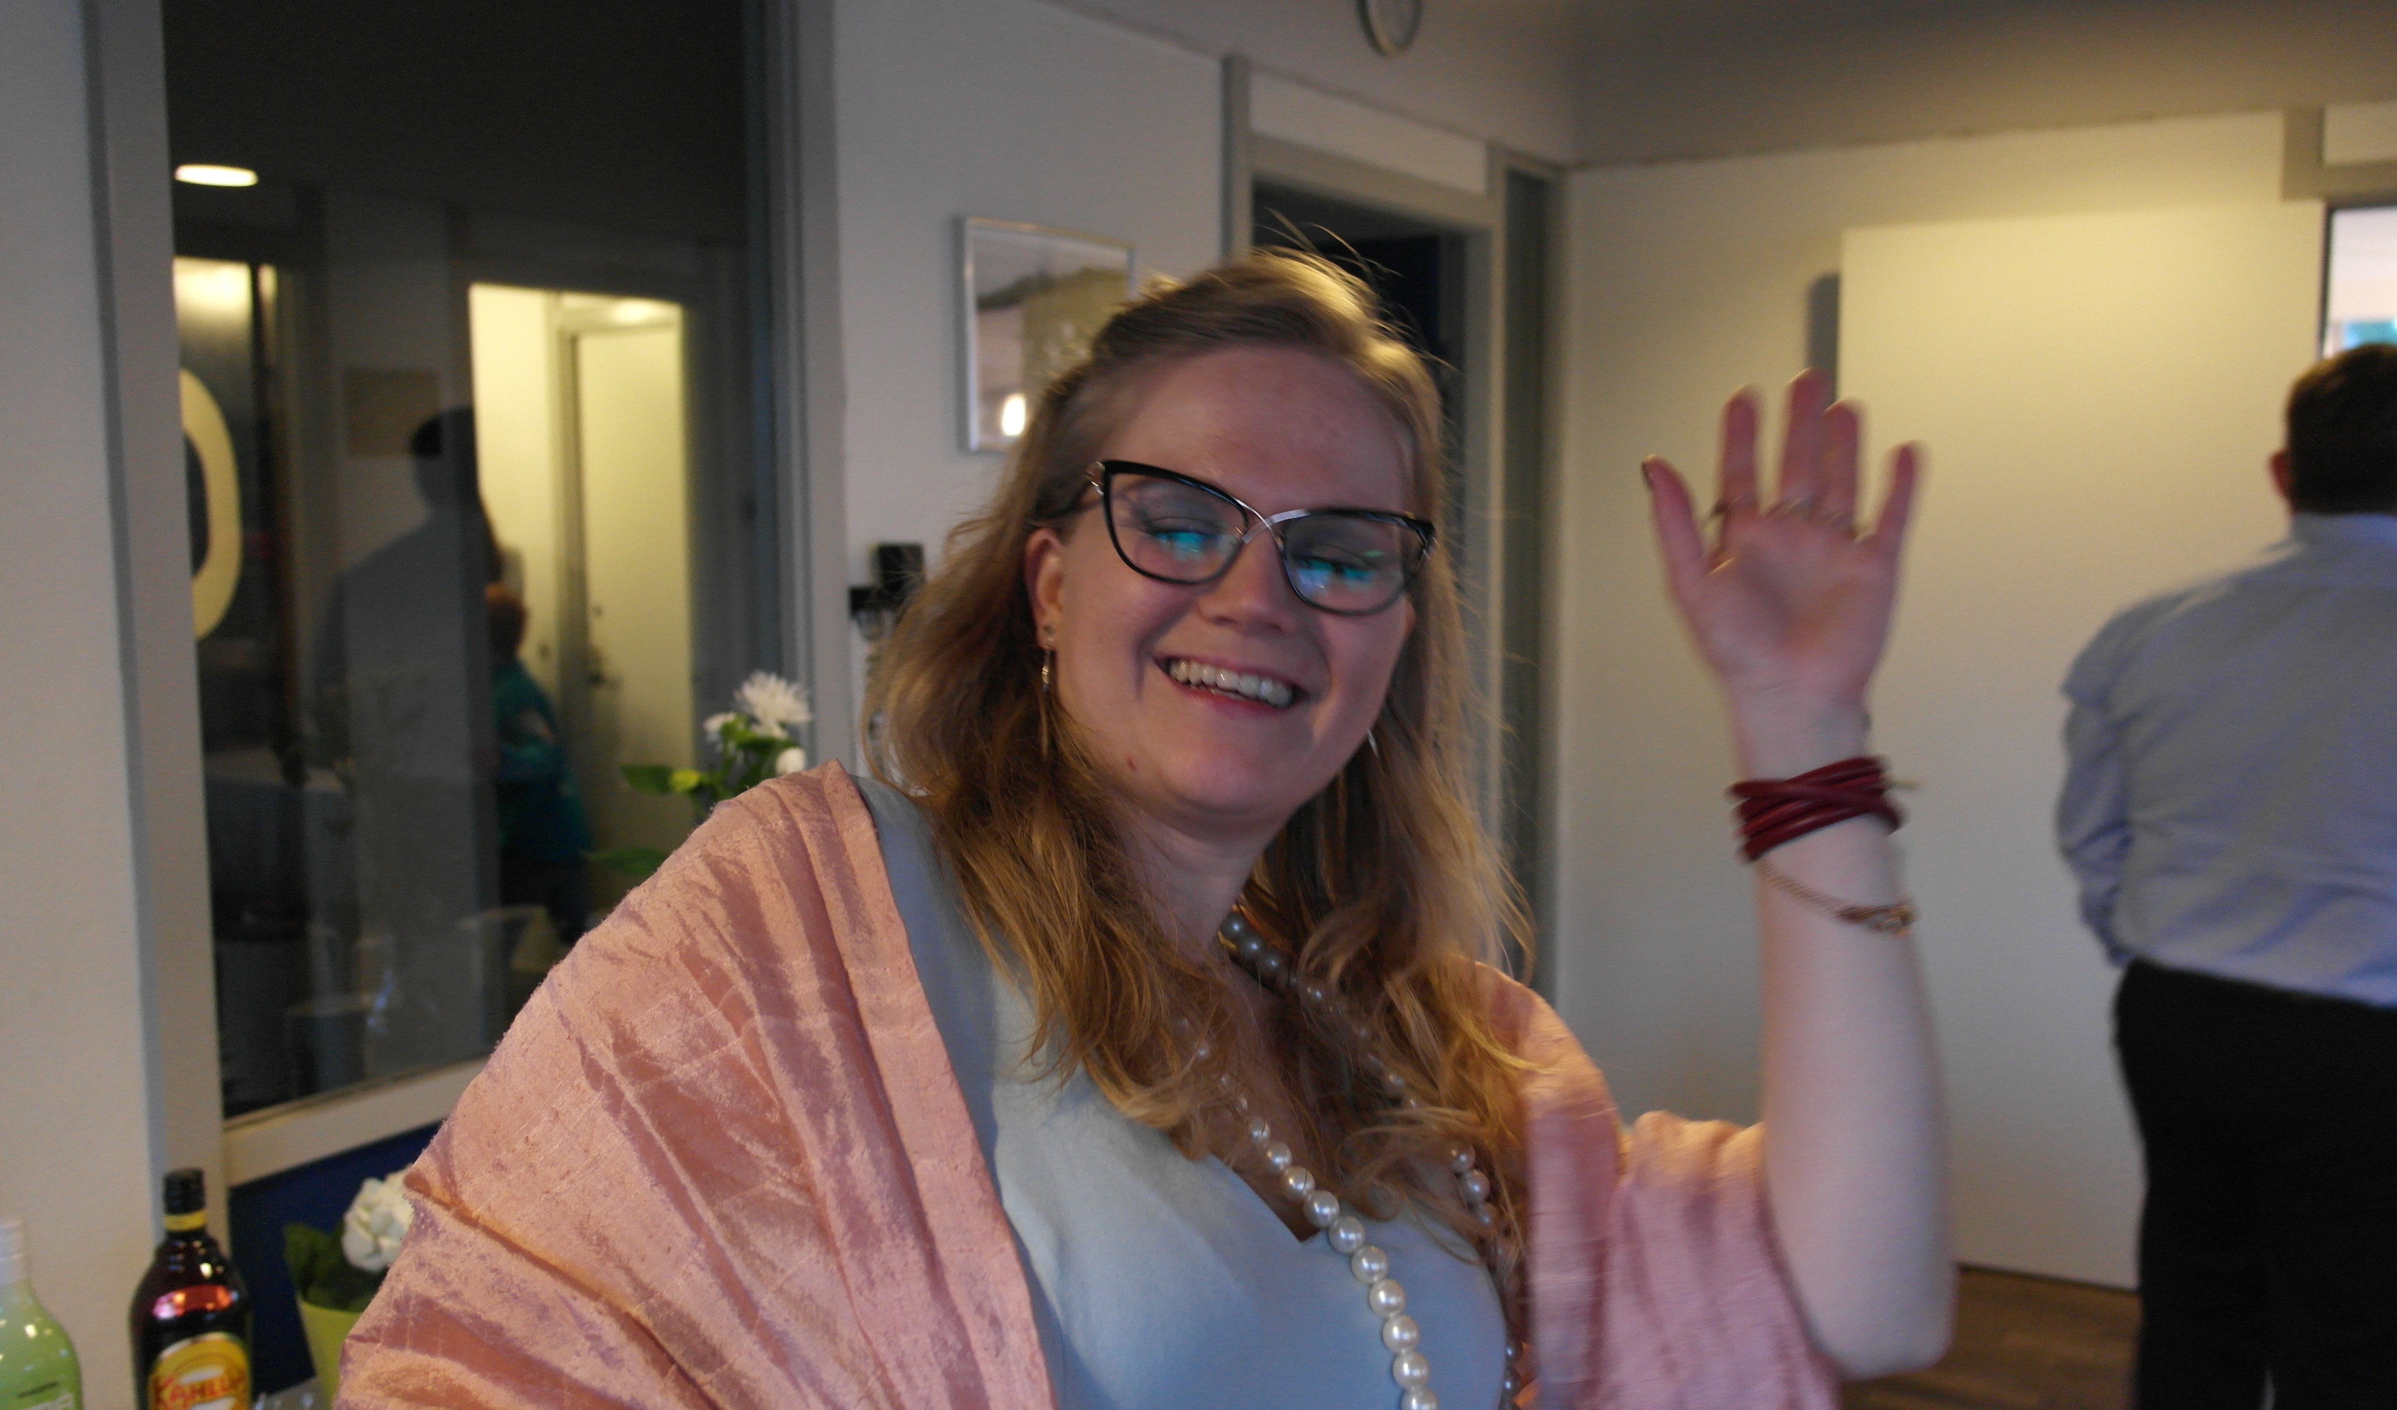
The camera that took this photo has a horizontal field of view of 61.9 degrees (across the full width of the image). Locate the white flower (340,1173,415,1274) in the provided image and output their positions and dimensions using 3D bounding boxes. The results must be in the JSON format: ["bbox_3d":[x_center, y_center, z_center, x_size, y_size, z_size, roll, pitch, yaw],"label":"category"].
[{"bbox_3d":[-0.751,0.476,1.840,0.090,0.088,0.085,-3,7,-22],"label":"white flower"}]

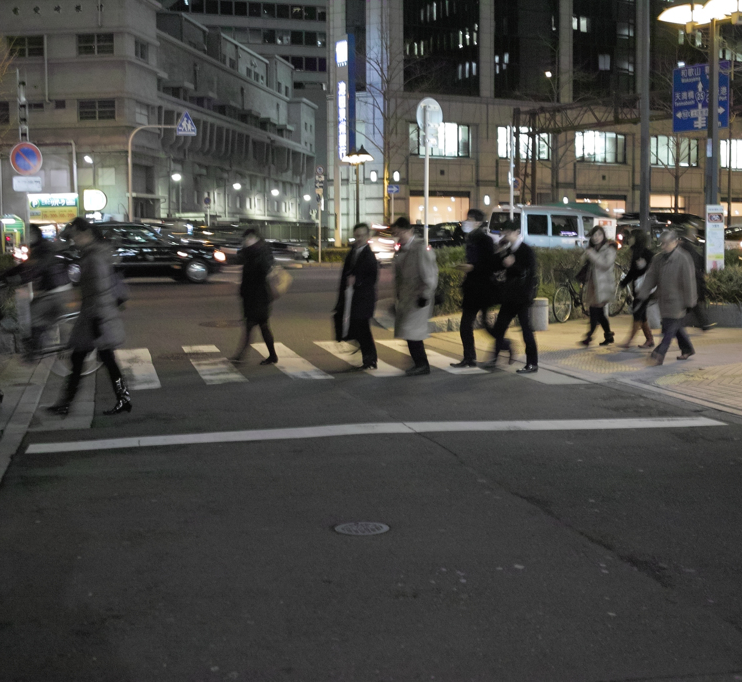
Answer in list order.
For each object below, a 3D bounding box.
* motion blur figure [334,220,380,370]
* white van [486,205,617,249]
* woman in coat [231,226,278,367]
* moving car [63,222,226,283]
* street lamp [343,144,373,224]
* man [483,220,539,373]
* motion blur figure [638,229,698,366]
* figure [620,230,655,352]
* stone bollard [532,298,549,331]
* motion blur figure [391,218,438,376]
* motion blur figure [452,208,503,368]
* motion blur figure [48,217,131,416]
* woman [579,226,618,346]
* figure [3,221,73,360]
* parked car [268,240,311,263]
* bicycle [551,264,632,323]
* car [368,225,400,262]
[{"bbox_3d":[-0.159,-0.510,13.200,0.440,1.670,0.500,-2,5,-22],"label":"motion blur figure"},{"bbox_3d":[5.023,-2.640,31.400,3.650,1.870,1.530,-3,6,-29],"label":"white van"},{"bbox_3d":[-1.382,-0.538,13.950,0.500,1.610,0.480,-2,5,-15],"label":"woman in coat"},{"bbox_3d":[-6.024,-2.192,29.200,4.700,1.490,1.720,0,5,6],"label":"moving car"},{"bbox_3d":[-0.643,-7.205,60.000,1.050,5.800,1.850,-3,6,-30],"label":"street lamp"},{"bbox_3d":[1.568,-0.500,13.100,0.580,1.690,0.500,-2,5,-18],"label":"man"},{"bbox_3d":[3.547,-0.525,13.900,0.620,1.620,0.500,-2,5,-20],"label":"motion blur figure"},{"bbox_3d":[3.498,-0.689,15.300,0.470,1.580,0.460,-2,6,-21],"label":"figure"},{"bbox_3d":[2.486,-0.384,17.100,0.250,0.450,0.250,1,5,18],"label":"stone bollard"},{"bbox_3d":[0.478,-0.489,12.800,0.440,1.690,0.500,-1,5,-12],"label":"motion blur figure"},{"bbox_3d":[1.199,-0.602,13.250,0.520,1.770,0.500,-2,5,-18],"label":"motion blur figure"},{"bbox_3d":[-2.354,-0.205,9.750,0.630,1.650,0.500,-1,5,-13],"label":"motion blur figure"},{"bbox_3d":[3.012,-0.720,15.400,0.470,1.580,0.480,-3,6,-30],"label":"woman"},{"bbox_3d":[-3.484,-0.510,12.000,0.750,1.420,0.500,-3,6,-30],"label":"figure"},{"bbox_3d":[-4.467,-3.911,48.000,4.500,1.430,1.720,-3,6,-23],"label":"parked car"},{"bbox_3d":[3.566,-0.791,19.200,0.550,1.000,1.650,5,7,43],"label":"bicycle"},{"bbox_3d":[0.591,-4.342,53.000,1.700,1.520,4.500,0,5,7],"label":"car"}]

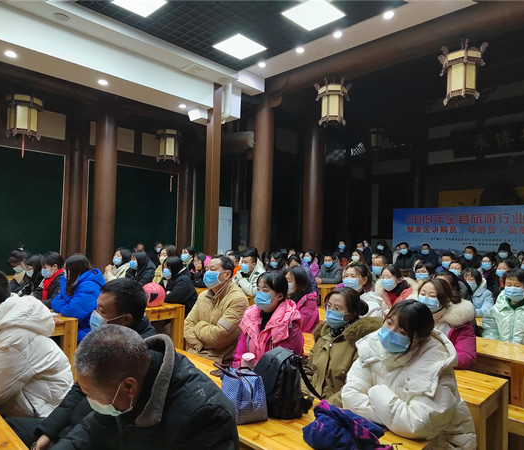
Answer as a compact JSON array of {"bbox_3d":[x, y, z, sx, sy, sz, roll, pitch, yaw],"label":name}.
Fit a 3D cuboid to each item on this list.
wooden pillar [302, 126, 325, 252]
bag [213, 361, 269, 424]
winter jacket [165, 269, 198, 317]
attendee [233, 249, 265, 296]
[{"bbox_3d":[1.088,-0.228,8.415,0.420,3.850,0.420,1,-2,0],"label":"wooden pillar"},{"bbox_3d":[-0.085,0.733,1.790,0.150,0.200,0.220,2,-2,-25],"label":"bag"},{"bbox_3d":[-0.962,0.850,4.765,0.460,0.610,0.430,0,-2,44],"label":"winter jacket"},{"bbox_3d":[-0.167,0.999,5.322,0.540,1.380,0.750,0,-2,44],"label":"attendee"}]

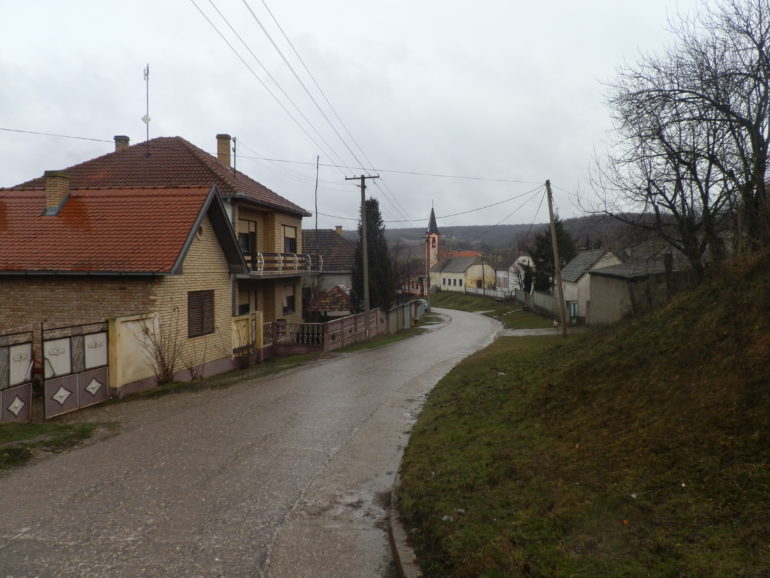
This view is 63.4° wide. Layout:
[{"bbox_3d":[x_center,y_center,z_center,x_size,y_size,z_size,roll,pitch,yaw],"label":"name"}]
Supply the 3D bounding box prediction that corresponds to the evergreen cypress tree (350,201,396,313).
[{"bbox_3d":[-0.711,-1.699,38.500,2.800,7.800,2.800,0,2,0],"label":"evergreen cypress tree"}]

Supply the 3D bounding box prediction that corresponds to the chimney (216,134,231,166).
[{"bbox_3d":[-7.266,-6.247,28.100,0.520,1.530,0.500,0,2,10],"label":"chimney"}]

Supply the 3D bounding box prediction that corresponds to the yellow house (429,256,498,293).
[{"bbox_3d":[13.500,-2.570,109.000,6.300,6.100,12.000,-1,2,-24],"label":"yellow house"}]

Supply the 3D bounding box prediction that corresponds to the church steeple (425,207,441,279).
[{"bbox_3d":[10.674,-9.551,140.000,2.750,18.200,2.750,-1,2,-24],"label":"church steeple"}]

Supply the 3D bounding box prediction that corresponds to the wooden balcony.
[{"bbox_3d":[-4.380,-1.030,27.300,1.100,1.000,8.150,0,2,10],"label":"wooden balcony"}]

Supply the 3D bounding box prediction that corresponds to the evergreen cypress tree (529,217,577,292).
[{"bbox_3d":[16.669,-2.737,62.000,4.600,9.000,4.600,1,2,15],"label":"evergreen cypress tree"}]

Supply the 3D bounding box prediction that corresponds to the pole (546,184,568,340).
[{"bbox_3d":[8.921,-1.591,32.500,0.290,8.150,0.290,-6,2,0],"label":"pole"}]

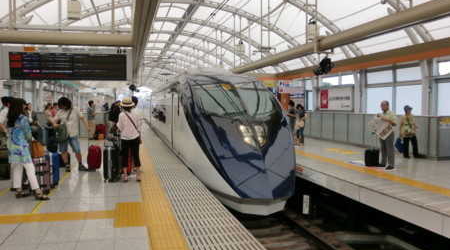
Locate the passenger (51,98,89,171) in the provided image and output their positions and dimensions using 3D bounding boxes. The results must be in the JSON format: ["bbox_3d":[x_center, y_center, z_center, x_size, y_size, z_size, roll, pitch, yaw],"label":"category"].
[{"bbox_3d":[-3.637,0.237,8.532,0.720,1.660,0.500,1,3,17],"label":"passenger"}]

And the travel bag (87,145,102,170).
[{"bbox_3d":[-3.099,0.771,8.668,0.230,0.580,0.360,2,3,32],"label":"travel bag"}]

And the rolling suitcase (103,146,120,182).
[{"bbox_3d":[-2.341,0.774,7.527,0.270,0.690,0.460,0,3,-3],"label":"rolling suitcase"}]

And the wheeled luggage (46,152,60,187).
[{"bbox_3d":[-3.339,0.834,7.042,0.270,0.620,0.430,-1,3,-22],"label":"wheeled luggage"}]

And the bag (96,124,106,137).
[{"bbox_3d":[-5.707,0.307,16.814,0.450,0.680,0.280,-1,3,-14],"label":"bag"}]

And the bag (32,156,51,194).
[{"bbox_3d":[-3.321,0.863,6.575,0.280,0.610,0.430,-1,3,-23],"label":"bag"}]

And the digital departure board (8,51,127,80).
[{"bbox_3d":[-4.414,-1.648,10.276,3.050,0.780,0.220,-1,3,-15],"label":"digital departure board"}]

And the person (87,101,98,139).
[{"bbox_3d":[-6.072,-0.207,16.684,0.480,1.720,0.480,-1,3,-12],"label":"person"}]

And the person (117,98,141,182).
[{"bbox_3d":[-1.928,0.298,7.350,0.480,1.660,0.380,-1,3,-17],"label":"person"}]

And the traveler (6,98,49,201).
[{"bbox_3d":[-3.260,0.388,5.970,0.580,1.620,0.480,-2,3,-32],"label":"traveler"}]

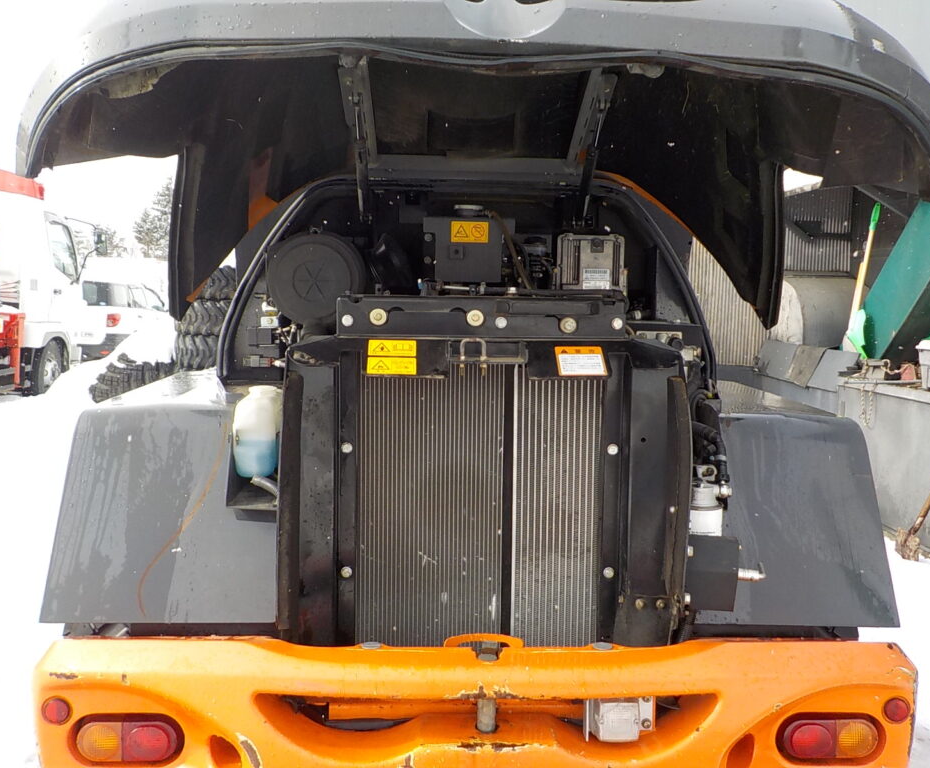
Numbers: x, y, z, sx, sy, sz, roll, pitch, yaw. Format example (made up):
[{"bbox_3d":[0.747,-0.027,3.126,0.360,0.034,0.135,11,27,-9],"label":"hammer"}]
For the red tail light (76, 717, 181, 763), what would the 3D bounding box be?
[{"bbox_3d":[-0.719,0.752,1.888,0.207,0.084,0.049,1,5,-3],"label":"red tail light"}]

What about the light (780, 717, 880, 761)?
[{"bbox_3d":[0.806,0.774,1.958,0.207,0.084,0.049,1,5,-3],"label":"light"}]

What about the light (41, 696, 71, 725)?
[{"bbox_3d":[-0.853,0.685,1.863,0.059,0.059,0.020,1,5,-3],"label":"light"}]

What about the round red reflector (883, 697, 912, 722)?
[{"bbox_3d":[0.944,0.712,1.945,0.059,0.059,0.020,1,5,-3],"label":"round red reflector"}]

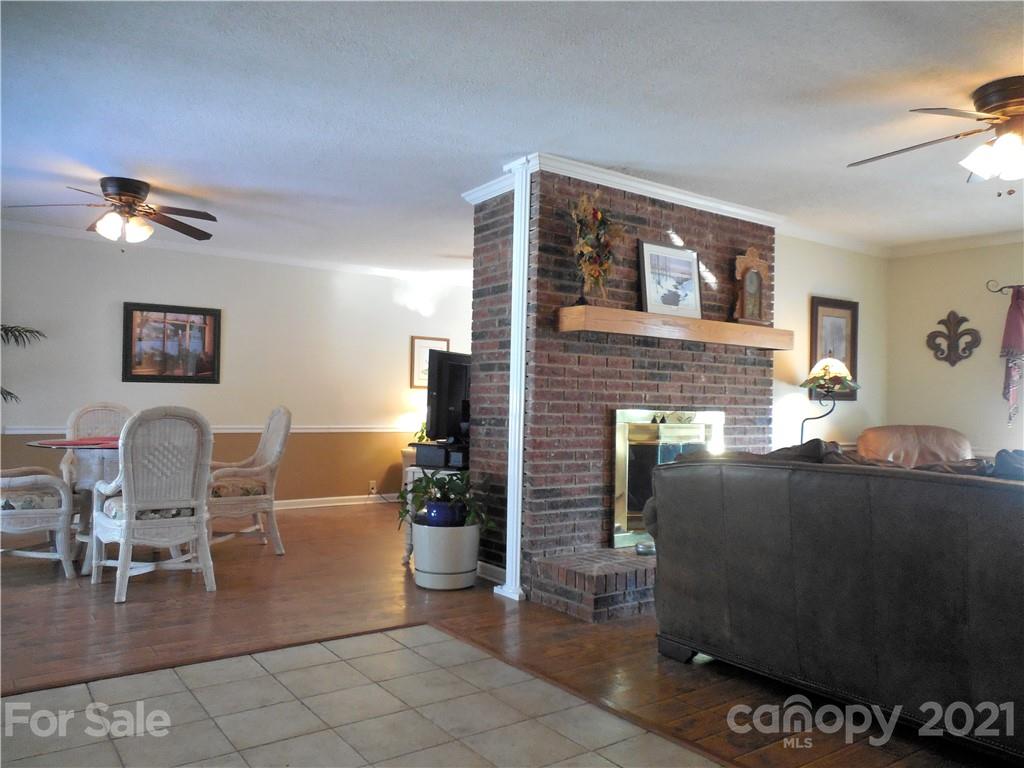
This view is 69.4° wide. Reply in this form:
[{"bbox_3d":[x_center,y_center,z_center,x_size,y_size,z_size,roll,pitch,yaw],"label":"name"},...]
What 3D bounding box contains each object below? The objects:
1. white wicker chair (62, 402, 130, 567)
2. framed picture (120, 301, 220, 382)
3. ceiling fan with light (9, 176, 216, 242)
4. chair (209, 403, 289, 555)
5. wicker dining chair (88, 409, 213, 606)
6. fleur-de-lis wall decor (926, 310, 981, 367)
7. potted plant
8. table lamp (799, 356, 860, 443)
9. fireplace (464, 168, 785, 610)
[{"bbox_3d":[-2.818,0.635,5.145,0.600,1.010,0.600,2,-2,-35],"label":"white wicker chair"},{"bbox_3d":[-2.993,-0.350,6.553,0.797,0.685,0.040,2,-2,-35],"label":"framed picture"},{"bbox_3d":[-2.525,-1.118,4.793,1.290,0.390,1.290,2,-2,-35],"label":"ceiling fan with light"},{"bbox_3d":[-1.893,0.654,5.104,0.600,1.010,0.600,2,-2,-35],"label":"chair"},{"bbox_3d":[-1.992,0.629,4.175,0.600,1.010,0.600,2,-2,-35],"label":"wicker dining chair"},{"bbox_3d":[3.515,-0.361,5.904,0.030,0.457,0.410,2,-2,-35],"label":"fleur-de-lis wall decor"},{"bbox_3d":[-0.389,0.848,4.426,0.490,0.662,0.480,1,-1,0],"label":"potted plant"},{"bbox_3d":[2.242,0.178,5.257,0.440,0.750,0.420,2,-2,-35],"label":"table lamp"},{"bbox_3d":[0.929,0.002,4.764,2.140,2.420,1.240,2,-2,-35],"label":"fireplace"}]

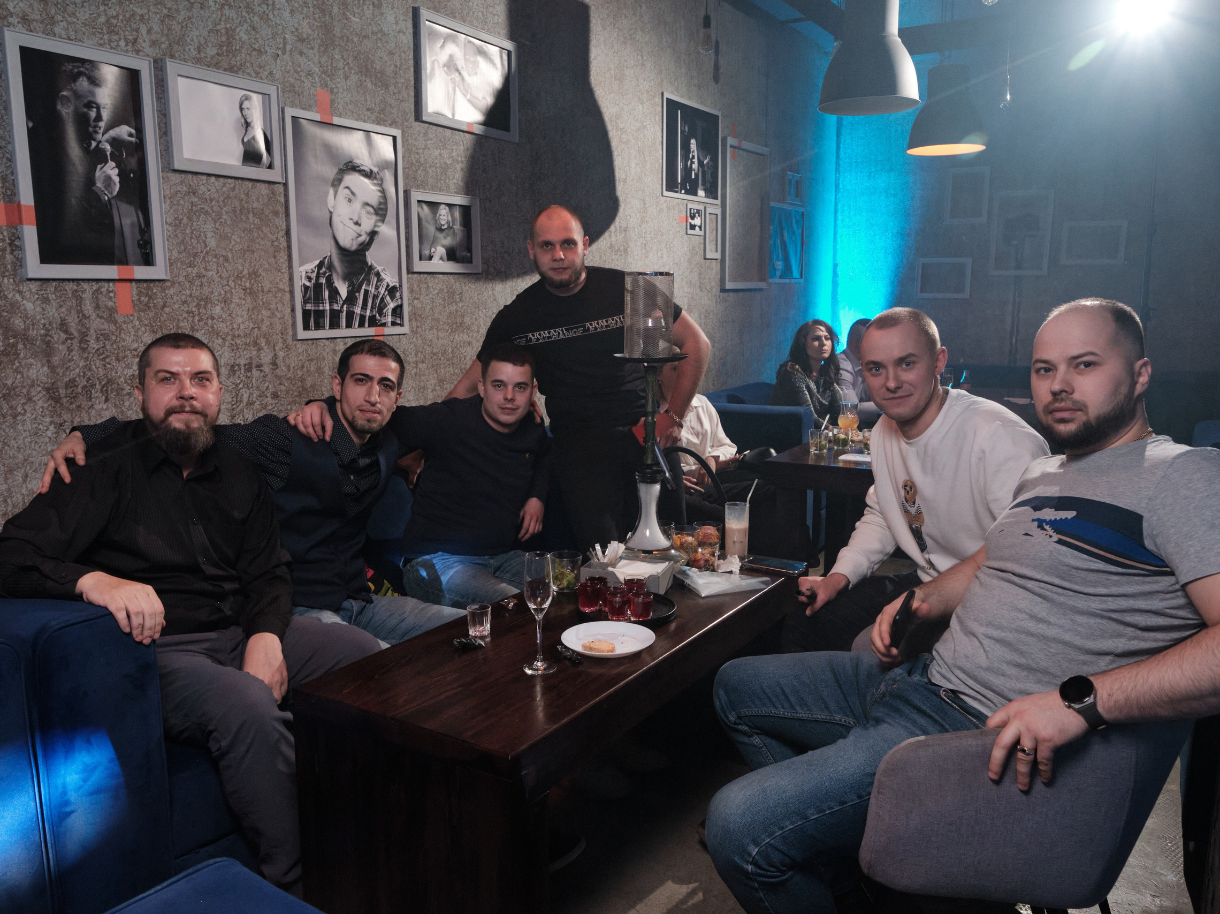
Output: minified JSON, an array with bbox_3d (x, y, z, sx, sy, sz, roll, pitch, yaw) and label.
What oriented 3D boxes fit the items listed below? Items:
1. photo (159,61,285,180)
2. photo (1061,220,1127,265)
[{"bbox_3d":[-1.053,-0.907,2.508,0.028,0.271,0.344,7,12,32],"label":"photo"},{"bbox_3d":[3.020,-1.332,5.702,0.354,0.265,0.028,7,12,32],"label":"photo"}]

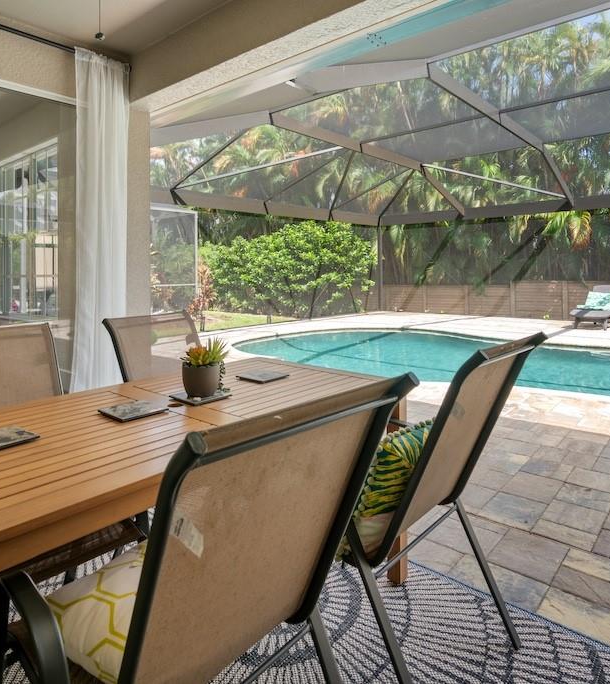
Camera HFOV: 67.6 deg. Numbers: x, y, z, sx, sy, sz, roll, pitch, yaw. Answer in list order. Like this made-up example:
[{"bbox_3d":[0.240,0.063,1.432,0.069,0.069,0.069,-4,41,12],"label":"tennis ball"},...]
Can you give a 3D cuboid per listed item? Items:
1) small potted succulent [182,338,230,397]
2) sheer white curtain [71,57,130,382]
[{"bbox_3d":[-0.363,0.093,1.660,0.160,0.205,0.150,0,6,0],"label":"small potted succulent"},{"bbox_3d":[-1.610,-0.866,3.600,0.140,2.760,0.460,6,8,43],"label":"sheer white curtain"}]

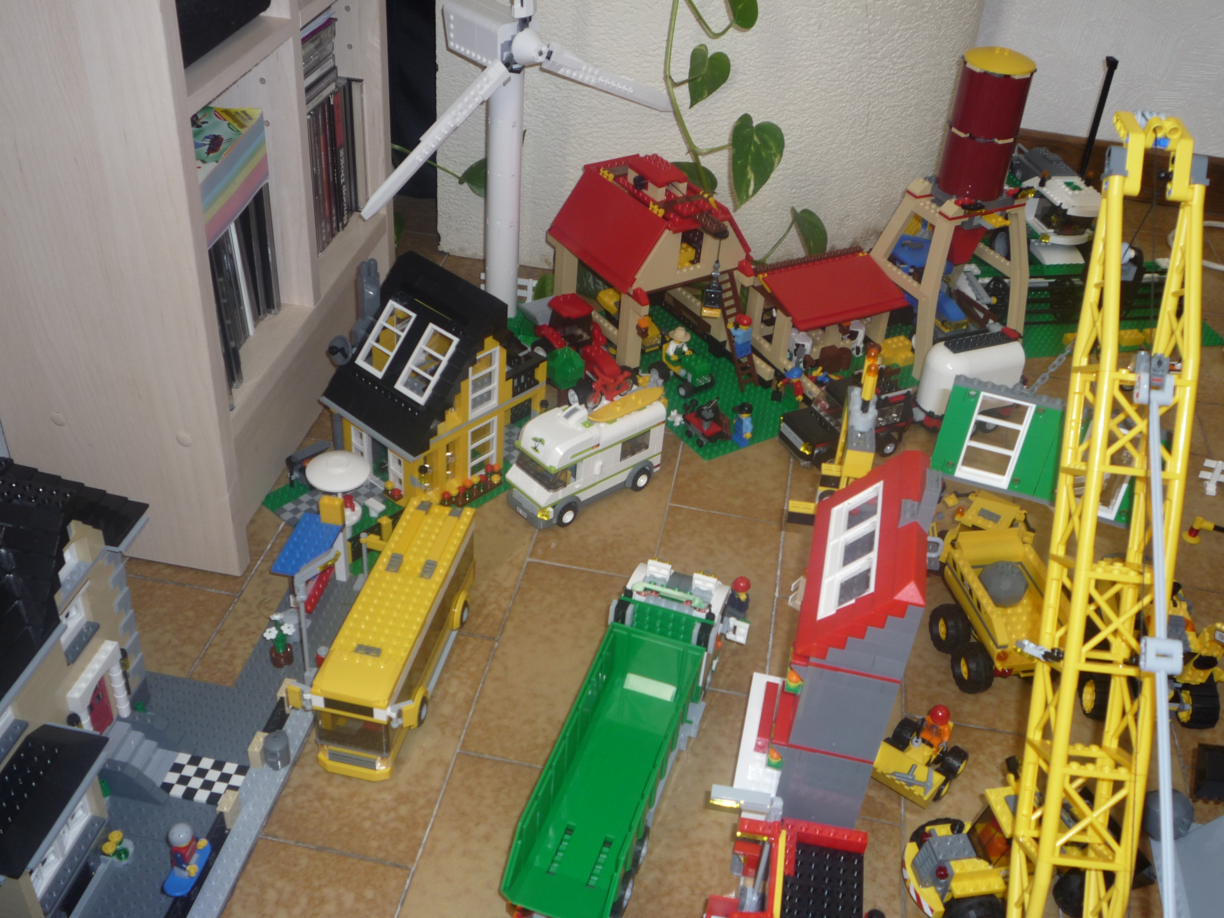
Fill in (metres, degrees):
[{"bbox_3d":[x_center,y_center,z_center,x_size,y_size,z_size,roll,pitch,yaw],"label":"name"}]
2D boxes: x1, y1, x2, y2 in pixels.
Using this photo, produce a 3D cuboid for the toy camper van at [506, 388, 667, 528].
[{"bbox_3d":[-0.019,-0.005,1.054,0.131,0.083,0.049,-25,47,-34],"label":"toy camper van"}]

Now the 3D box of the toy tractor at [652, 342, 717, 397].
[{"bbox_3d":[0.070,-0.087,1.213,0.043,0.038,0.058,-26,47,-34],"label":"toy tractor"}]

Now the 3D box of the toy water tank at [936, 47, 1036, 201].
[{"bbox_3d":[0.344,-0.312,1.173,0.065,0.132,0.065,-15,42,-25],"label":"toy water tank"}]

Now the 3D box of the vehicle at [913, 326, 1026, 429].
[{"bbox_3d":[0.331,-0.070,1.182,0.090,0.083,0.055,-13,41,-22],"label":"vehicle"}]

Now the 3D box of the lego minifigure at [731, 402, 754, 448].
[{"bbox_3d":[0.118,-0.033,1.143,0.016,0.042,0.025,-17,43,-27],"label":"lego minifigure"}]

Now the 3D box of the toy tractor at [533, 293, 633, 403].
[{"bbox_3d":[-0.027,-0.105,1.193,0.057,0.077,0.100,-17,43,-27],"label":"toy tractor"}]

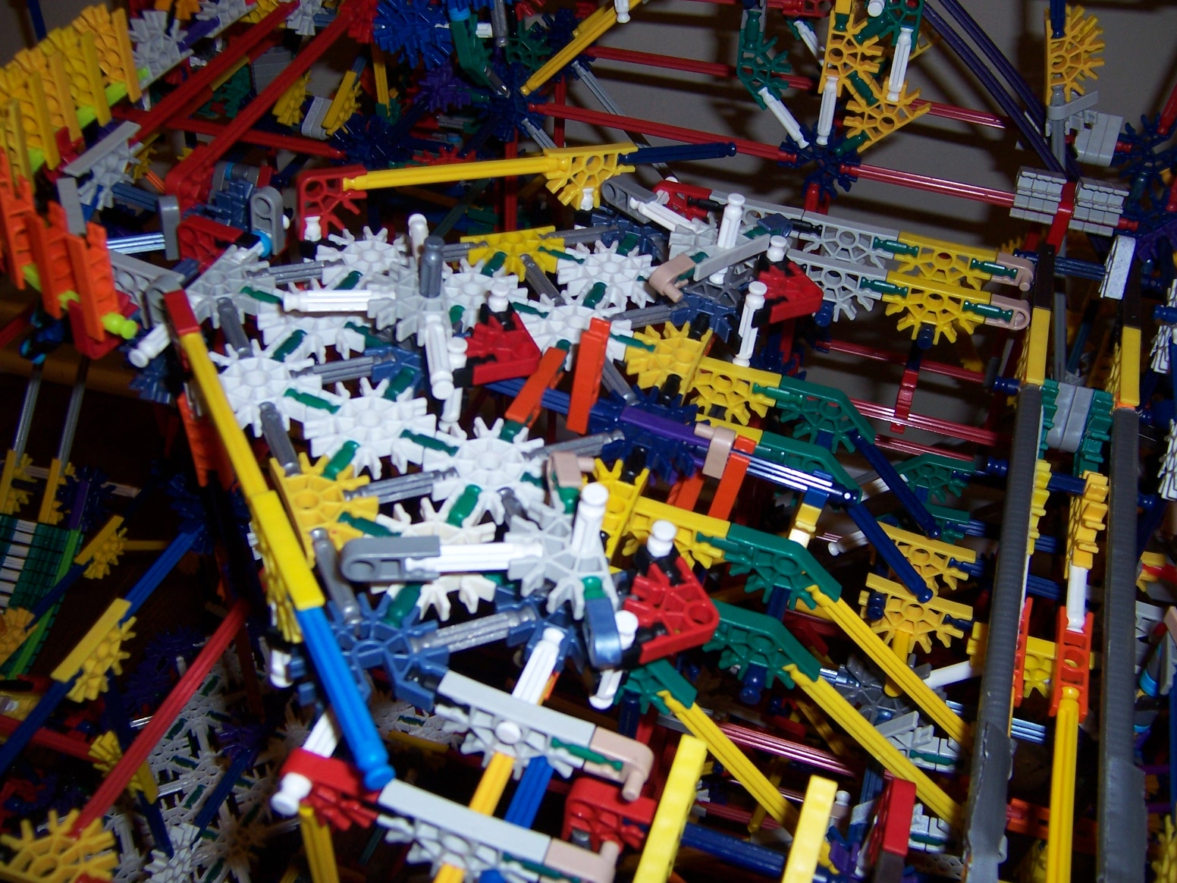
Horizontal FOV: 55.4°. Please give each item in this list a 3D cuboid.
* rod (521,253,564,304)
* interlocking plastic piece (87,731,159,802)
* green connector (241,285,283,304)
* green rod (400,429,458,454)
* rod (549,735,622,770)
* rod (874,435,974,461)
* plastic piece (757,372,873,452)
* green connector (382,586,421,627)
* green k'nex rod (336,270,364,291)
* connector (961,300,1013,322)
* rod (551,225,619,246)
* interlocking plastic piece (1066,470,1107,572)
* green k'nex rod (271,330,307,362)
[{"bbox_3d":[-0.016,-0.056,0.397,0.006,0.006,0.034,-13,47,-25],"label":"rod"},{"bbox_3d":[-0.172,0.118,0.415,0.023,0.036,0.006,19,42,9],"label":"interlocking plastic piece"},{"bbox_3d":[-0.104,-0.046,0.364,0.017,0.006,0.006,19,43,9],"label":"green connector"},{"bbox_3d":[-0.047,0.002,0.329,0.017,0.006,0.006,19,42,9],"label":"green rod"},{"bbox_3d":[0.000,0.070,0.257,0.017,0.006,0.006,19,42,9],"label":"rod"},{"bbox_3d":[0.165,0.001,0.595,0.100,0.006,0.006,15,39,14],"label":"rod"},{"bbox_3d":[0.080,-0.008,0.387,0.040,0.024,0.006,15,42,13],"label":"plastic piece"},{"bbox_3d":[-0.046,0.041,0.281,0.006,0.006,0.017,19,42,8],"label":"green connector"},{"bbox_3d":[-0.081,-0.051,0.379,0.006,0.006,0.017,19,42,9],"label":"green k'nex rod"},{"bbox_3d":[0.146,-0.049,0.410,0.017,0.006,0.006,15,42,13],"label":"connector"},{"bbox_3d":[-0.004,-0.078,0.425,0.033,0.006,0.006,-13,47,-24],"label":"rod"},{"bbox_3d":[0.176,0.025,0.395,0.006,0.024,0.037,15,54,13],"label":"interlocking plastic piece"},{"bbox_3d":[-0.091,-0.027,0.343,0.006,0.006,0.017,19,42,9],"label":"green k'nex rod"}]

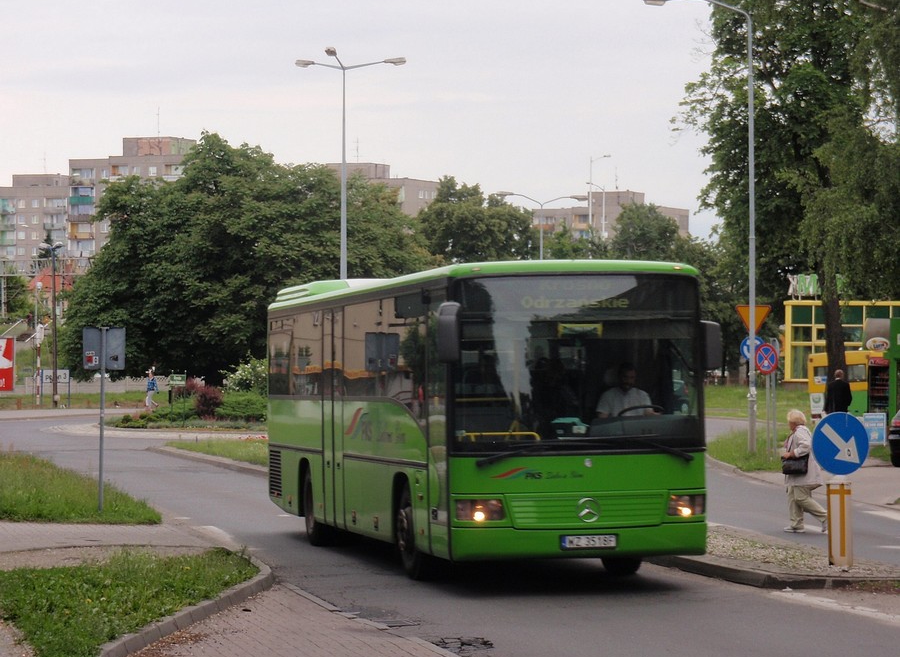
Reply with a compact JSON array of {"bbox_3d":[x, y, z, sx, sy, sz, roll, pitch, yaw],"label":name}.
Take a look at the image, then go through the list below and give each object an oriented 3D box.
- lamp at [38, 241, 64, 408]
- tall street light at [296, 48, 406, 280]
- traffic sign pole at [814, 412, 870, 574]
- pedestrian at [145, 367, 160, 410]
[{"bbox_3d":[-16.093,-0.149,105.000,1.050,6.700,0.500,0,-1,0],"label":"lamp"},{"bbox_3d":[-3.250,-2.550,76.500,3.400,11.100,3.100,0,-1,13],"label":"tall street light"},{"bbox_3d":[3.767,1.556,25.050,0.610,1.510,0.250,0,-1,-18],"label":"traffic sign pole"},{"bbox_3d":[-11.900,2.400,104.000,0.550,1.630,0.500,1,-1,-30],"label":"pedestrian"}]

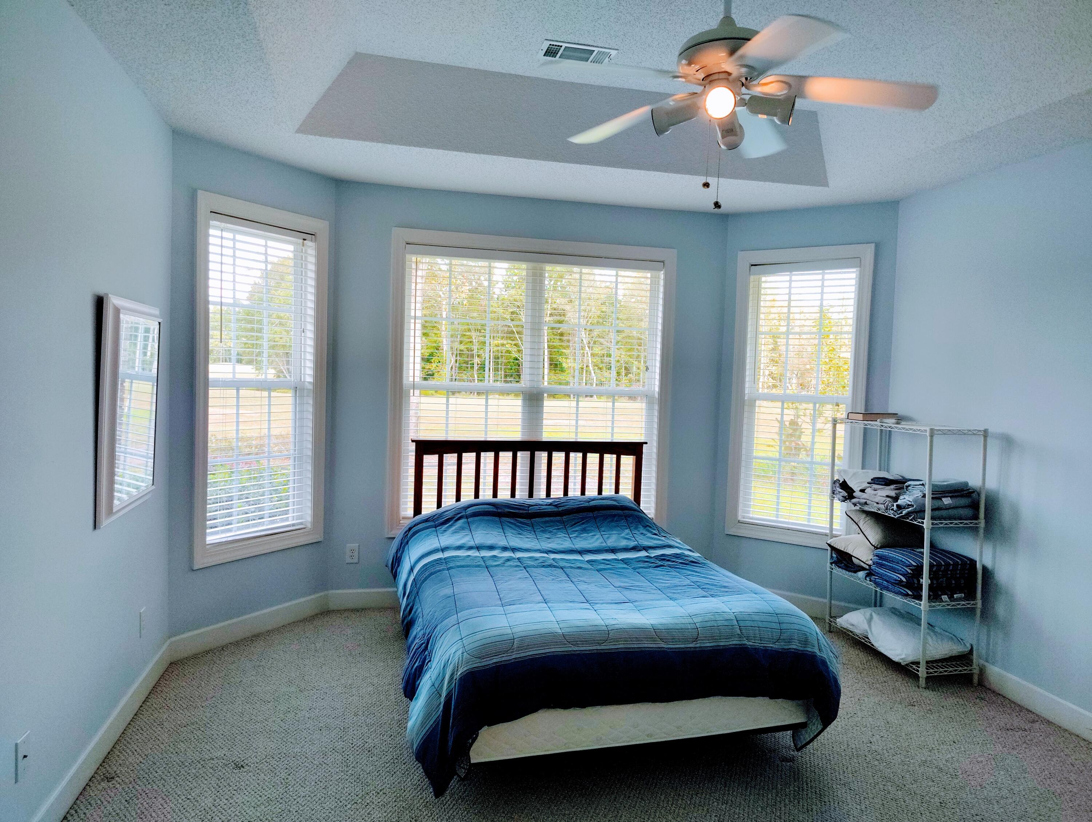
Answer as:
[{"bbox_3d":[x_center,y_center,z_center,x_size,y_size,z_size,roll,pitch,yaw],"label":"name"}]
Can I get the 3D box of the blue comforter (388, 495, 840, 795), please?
[{"bbox_3d":[0.124,0.916,3.692,1.690,0.760,1.980,1,3,-15],"label":"blue comforter"}]

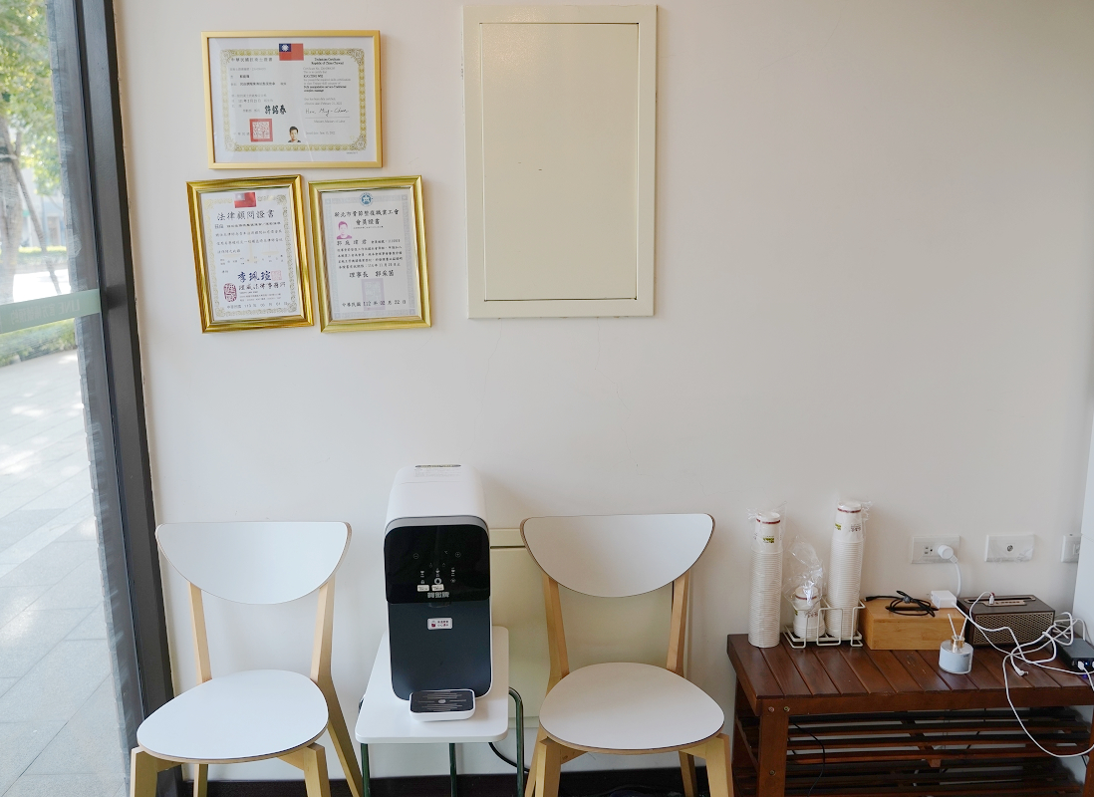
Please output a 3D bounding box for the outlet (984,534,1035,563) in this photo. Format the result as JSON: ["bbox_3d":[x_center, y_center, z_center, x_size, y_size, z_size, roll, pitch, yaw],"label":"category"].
[{"bbox_3d":[1.130,0.365,2.275,0.121,0.071,0.012,-1,11,-2],"label":"outlet"}]

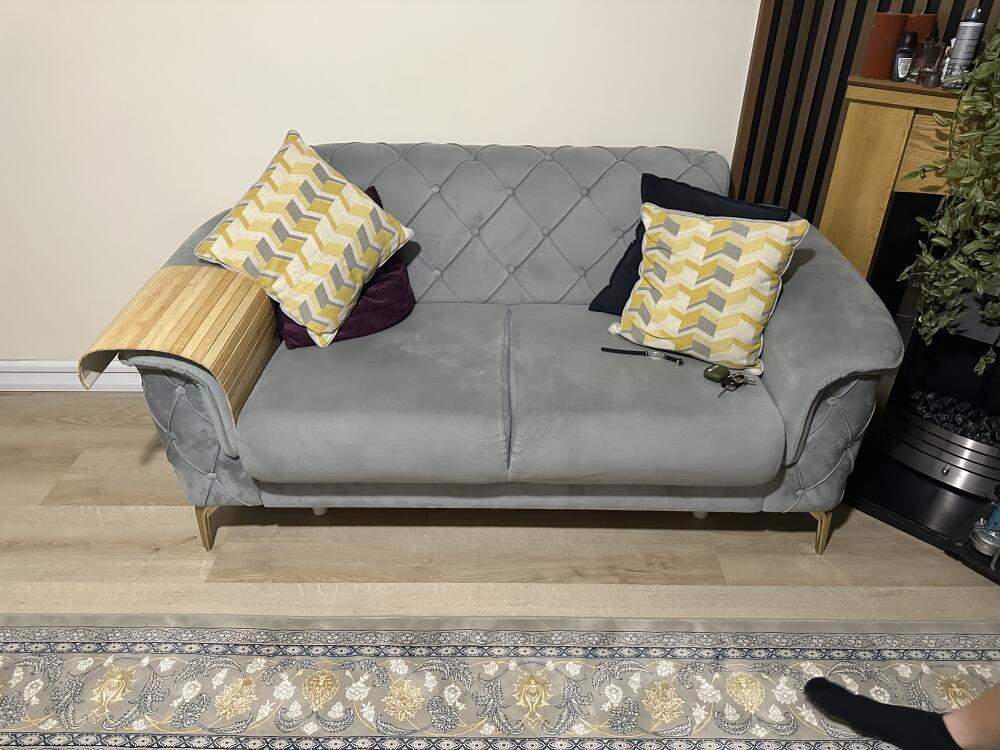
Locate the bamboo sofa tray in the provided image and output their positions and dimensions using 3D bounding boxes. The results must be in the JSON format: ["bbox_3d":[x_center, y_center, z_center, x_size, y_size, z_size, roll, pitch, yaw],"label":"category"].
[{"bbox_3d":[-0.754,-0.068,1.665,0.310,0.240,0.345,1,38,1],"label":"bamboo sofa tray"}]

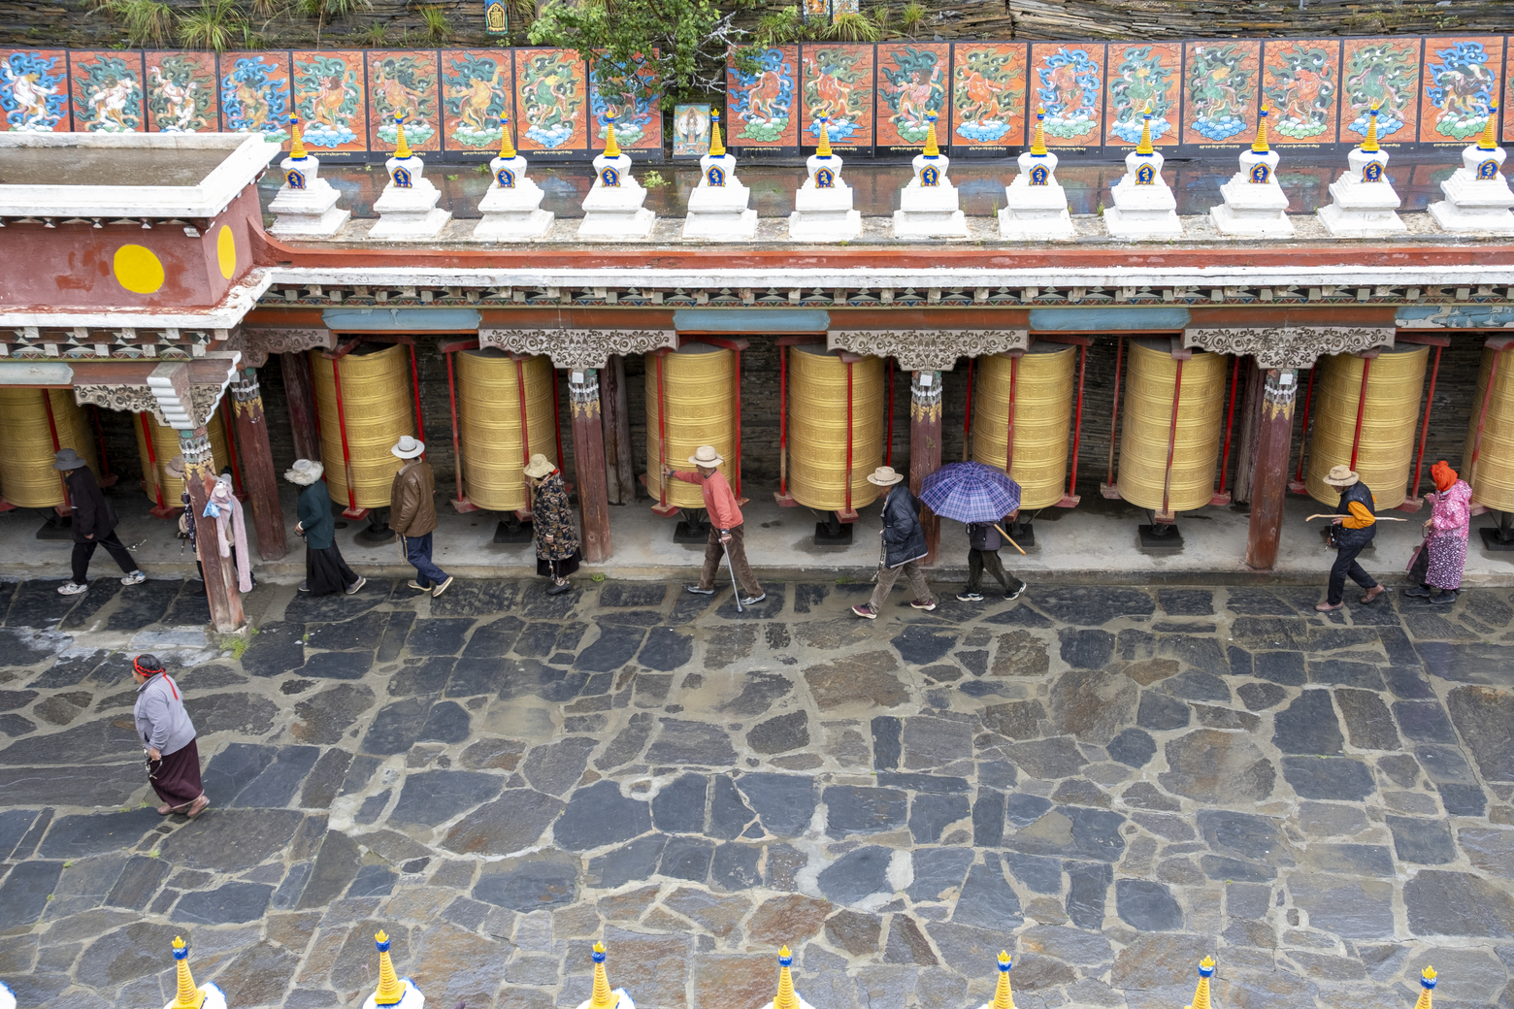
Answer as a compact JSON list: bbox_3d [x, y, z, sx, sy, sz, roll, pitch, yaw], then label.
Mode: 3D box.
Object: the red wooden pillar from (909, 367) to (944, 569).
[{"bbox_3d":[1.751,-0.412,17.913,0.310,2.206,0.310,0,25,2],"label":"red wooden pillar"}]

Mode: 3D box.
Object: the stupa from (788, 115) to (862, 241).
[{"bbox_3d":[0.667,-3.268,16.888,0.700,1.182,0.680,0,26,2],"label":"stupa"}]

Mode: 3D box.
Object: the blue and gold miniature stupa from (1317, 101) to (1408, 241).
[{"bbox_3d":[5.813,-3.225,16.377,0.690,1.160,0.710,-1,25,1],"label":"blue and gold miniature stupa"}]

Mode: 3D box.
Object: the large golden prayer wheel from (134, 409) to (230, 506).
[{"bbox_3d":[-6.177,-0.943,18.442,0.950,1.735,0.950,-1,26,0],"label":"large golden prayer wheel"}]

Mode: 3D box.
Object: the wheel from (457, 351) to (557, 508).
[{"bbox_3d":[-2.666,-0.942,18.568,1.001,1.729,1.001,-1,25,1],"label":"wheel"}]

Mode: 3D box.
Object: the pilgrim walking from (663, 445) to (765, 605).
[{"bbox_3d":[-0.421,0.165,17.763,1.000,1.677,0.700,0,25,2],"label":"pilgrim walking"}]

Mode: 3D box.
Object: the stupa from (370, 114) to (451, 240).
[{"bbox_3d":[-3.481,-3.308,17.067,0.680,1.150,0.710,0,25,4],"label":"stupa"}]

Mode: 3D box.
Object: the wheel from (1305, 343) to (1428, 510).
[{"bbox_3d":[6.342,-0.921,17.957,1.038,1.706,1.038,0,25,4],"label":"wheel"}]

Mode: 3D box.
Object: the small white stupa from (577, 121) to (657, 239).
[{"bbox_3d":[-1.413,-3.325,17.164,0.717,1.179,0.717,0,25,4],"label":"small white stupa"}]

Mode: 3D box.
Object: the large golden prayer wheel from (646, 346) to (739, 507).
[{"bbox_3d":[-0.701,-0.950,18.354,0.974,1.744,0.974,-1,25,0],"label":"large golden prayer wheel"}]

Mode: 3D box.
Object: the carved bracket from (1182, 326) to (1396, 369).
[{"bbox_3d":[4.948,-1.493,16.159,1.910,0.395,0.210,0,27,4],"label":"carved bracket"}]

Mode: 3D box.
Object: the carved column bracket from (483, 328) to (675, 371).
[{"bbox_3d":[-1.698,-1.531,16.593,1.880,0.395,0.210,0,27,4],"label":"carved column bracket"}]

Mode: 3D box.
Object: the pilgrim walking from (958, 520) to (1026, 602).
[{"bbox_3d":[2.433,0.272,17.587,0.680,1.548,0.500,0,25,2],"label":"pilgrim walking"}]

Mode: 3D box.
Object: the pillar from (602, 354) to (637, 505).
[{"bbox_3d":[-1.541,-1.079,18.911,0.266,2.236,0.266,0,25,4],"label":"pillar"}]

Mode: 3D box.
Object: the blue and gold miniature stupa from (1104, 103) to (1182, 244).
[{"bbox_3d":[3.784,-3.285,16.827,0.717,1.179,0.717,0,25,4],"label":"blue and gold miniature stupa"}]

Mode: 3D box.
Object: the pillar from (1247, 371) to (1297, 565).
[{"bbox_3d":[5.298,-0.401,17.745,0.310,2.226,0.310,0,25,2],"label":"pillar"}]

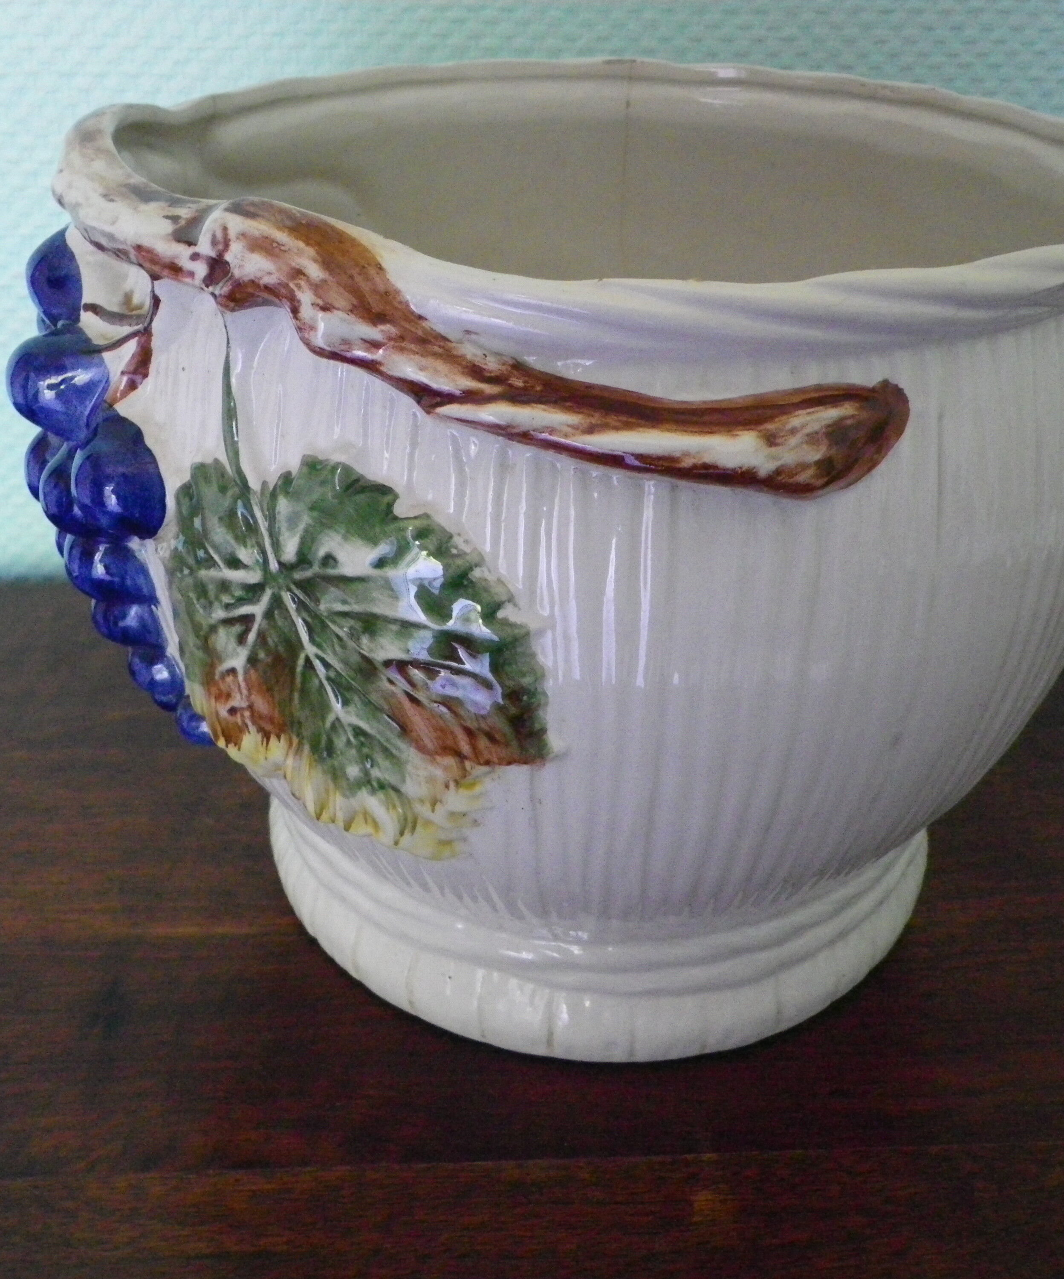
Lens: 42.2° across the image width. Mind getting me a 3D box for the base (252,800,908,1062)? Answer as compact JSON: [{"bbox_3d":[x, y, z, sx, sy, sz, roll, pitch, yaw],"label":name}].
[{"bbox_3d":[0.022,0.048,0.448,0.209,0.045,0.209,-4,31,-8],"label":"base"}]

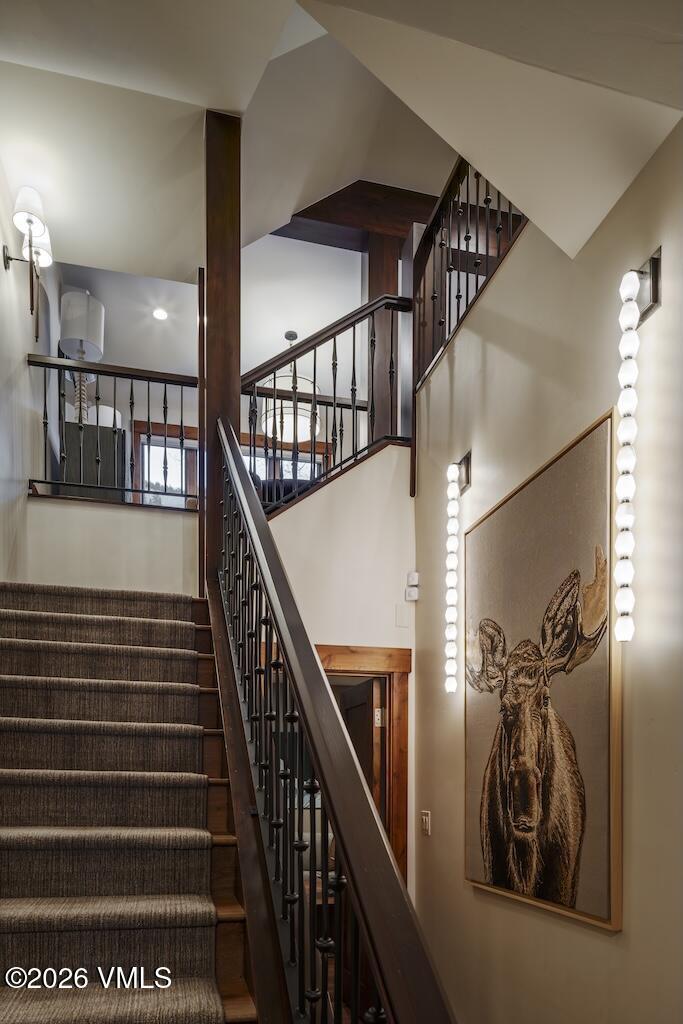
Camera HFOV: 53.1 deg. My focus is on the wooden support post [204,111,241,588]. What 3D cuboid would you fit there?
[{"bbox_3d":[-0.674,-0.910,3.857,0.178,2.600,0.178,0,0,-14],"label":"wooden support post"}]

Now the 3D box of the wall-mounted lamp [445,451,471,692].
[{"bbox_3d":[0.604,0.339,3.594,0.110,1.240,0.118,0,0,-14],"label":"wall-mounted lamp"}]

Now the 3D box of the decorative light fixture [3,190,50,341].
[{"bbox_3d":[-1.742,-1.344,3.810,0.240,0.720,0.400,0,0,-14],"label":"decorative light fixture"}]

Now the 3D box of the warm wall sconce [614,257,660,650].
[{"bbox_3d":[0.956,-0.197,2.225,0.110,1.240,0.118,0,0,-14],"label":"warm wall sconce"}]

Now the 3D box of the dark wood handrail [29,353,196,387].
[{"bbox_3d":[-1.479,-0.927,4.485,1.060,0.057,0.065,5,-1,-14],"label":"dark wood handrail"}]

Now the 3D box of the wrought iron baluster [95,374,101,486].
[{"bbox_3d":[-1.590,-0.532,4.455,0.034,0.730,0.034,0,0,-14],"label":"wrought iron baluster"}]

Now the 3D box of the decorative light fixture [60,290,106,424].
[{"bbox_3d":[-1.877,-1.105,4.950,0.300,0.990,0.300,0,0,-14],"label":"decorative light fixture"}]

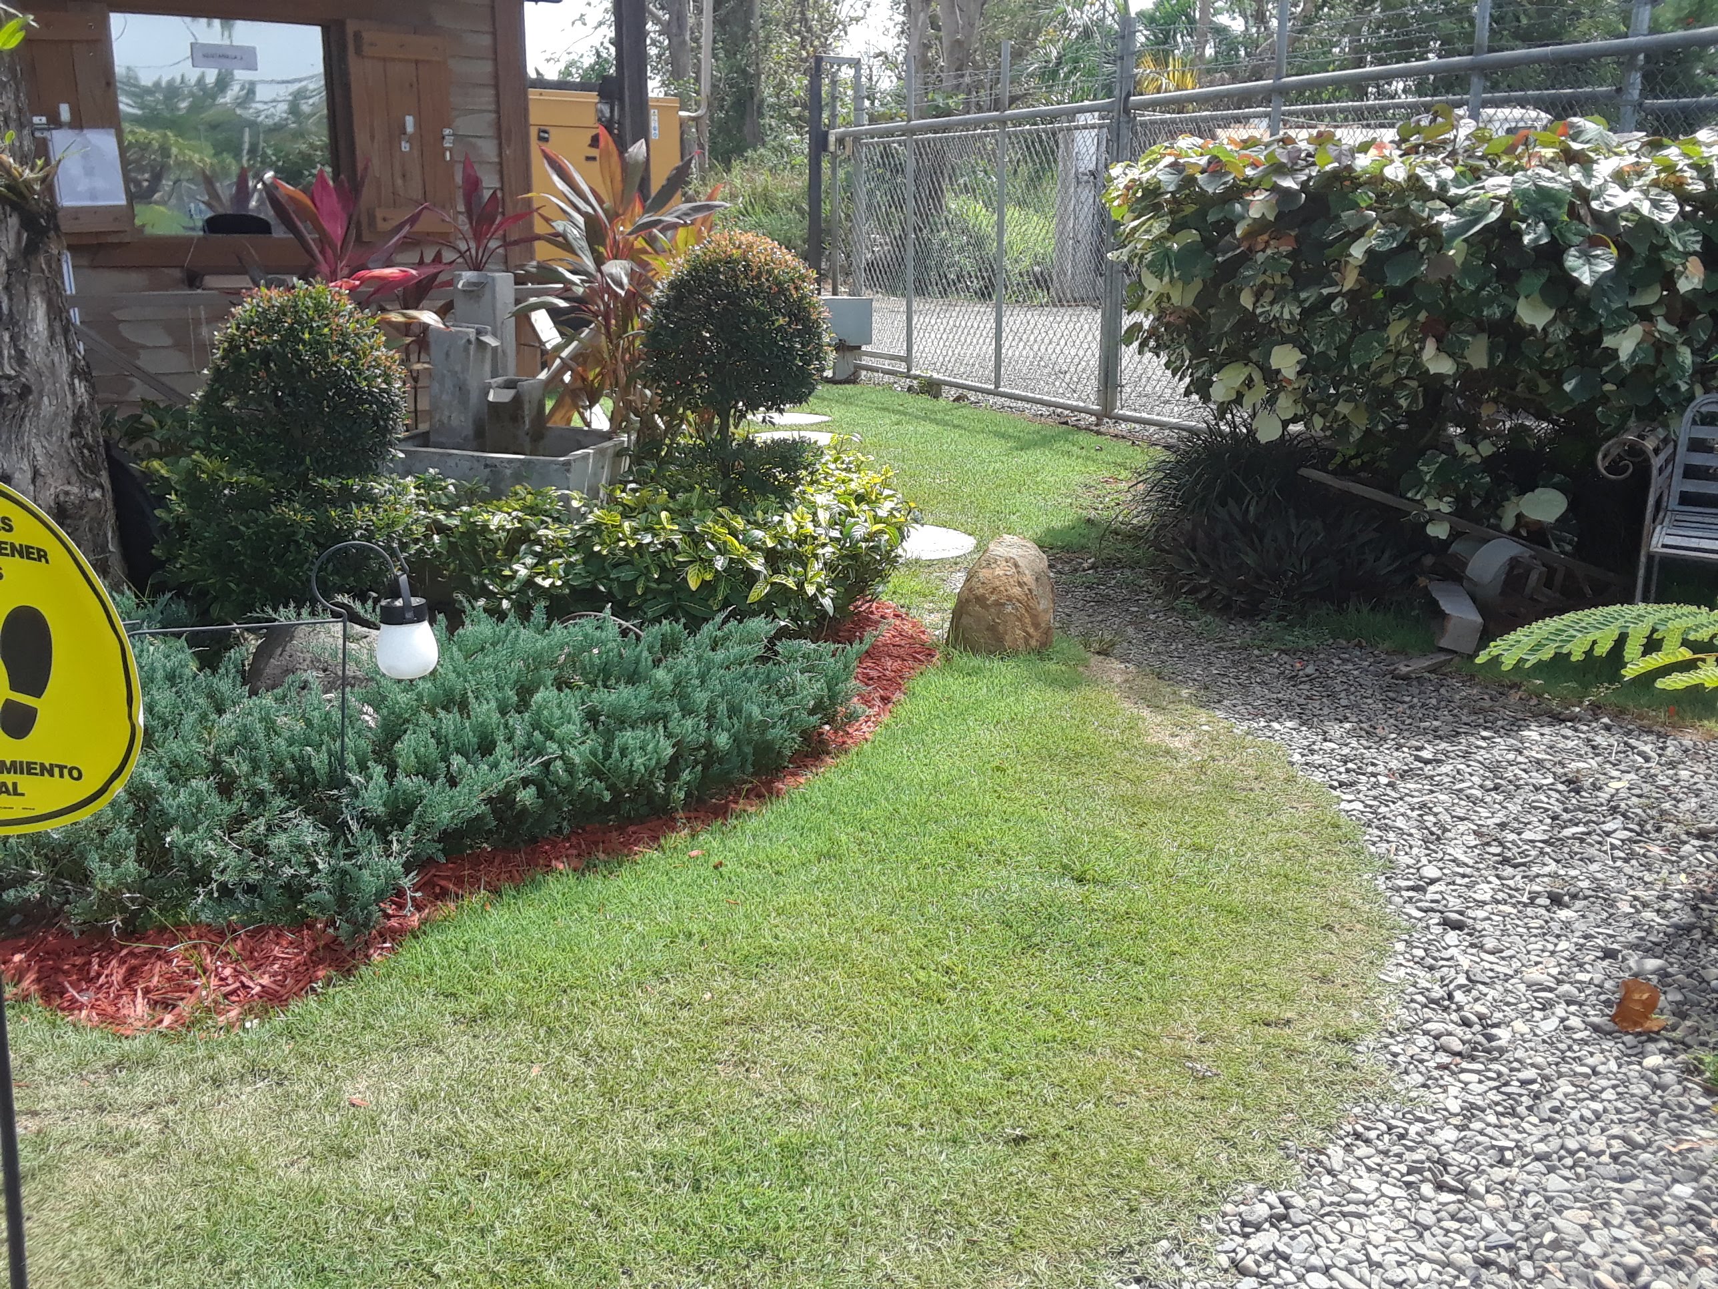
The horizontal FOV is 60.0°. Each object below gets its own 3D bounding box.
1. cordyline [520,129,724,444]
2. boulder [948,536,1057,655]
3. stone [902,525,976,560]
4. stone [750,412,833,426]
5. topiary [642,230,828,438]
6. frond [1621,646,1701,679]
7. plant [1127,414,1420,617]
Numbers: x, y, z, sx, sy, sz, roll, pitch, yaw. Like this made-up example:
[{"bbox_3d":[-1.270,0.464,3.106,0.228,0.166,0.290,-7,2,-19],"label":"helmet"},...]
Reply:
[{"bbox_3d":[-0.988,-1.369,6.210,0.880,1.500,0.850,-2,16,-9],"label":"cordyline"},{"bbox_3d":[0.430,-0.173,4.497,0.320,0.330,0.270,2,16,5],"label":"boulder"},{"bbox_3d":[0.153,-0.428,5.958,0.570,0.050,0.550,0,16,1],"label":"stone"},{"bbox_3d":[-0.445,-1.459,9.675,0.550,0.050,0.550,-1,16,-3],"label":"stone"},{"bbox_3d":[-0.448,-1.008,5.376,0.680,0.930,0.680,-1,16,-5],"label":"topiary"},{"bbox_3d":[0.862,0.019,1.600,0.088,0.035,0.050,9,18,28],"label":"frond"},{"bbox_3d":[1.489,-0.505,5.338,1.050,0.520,0.880,4,16,15],"label":"plant"}]

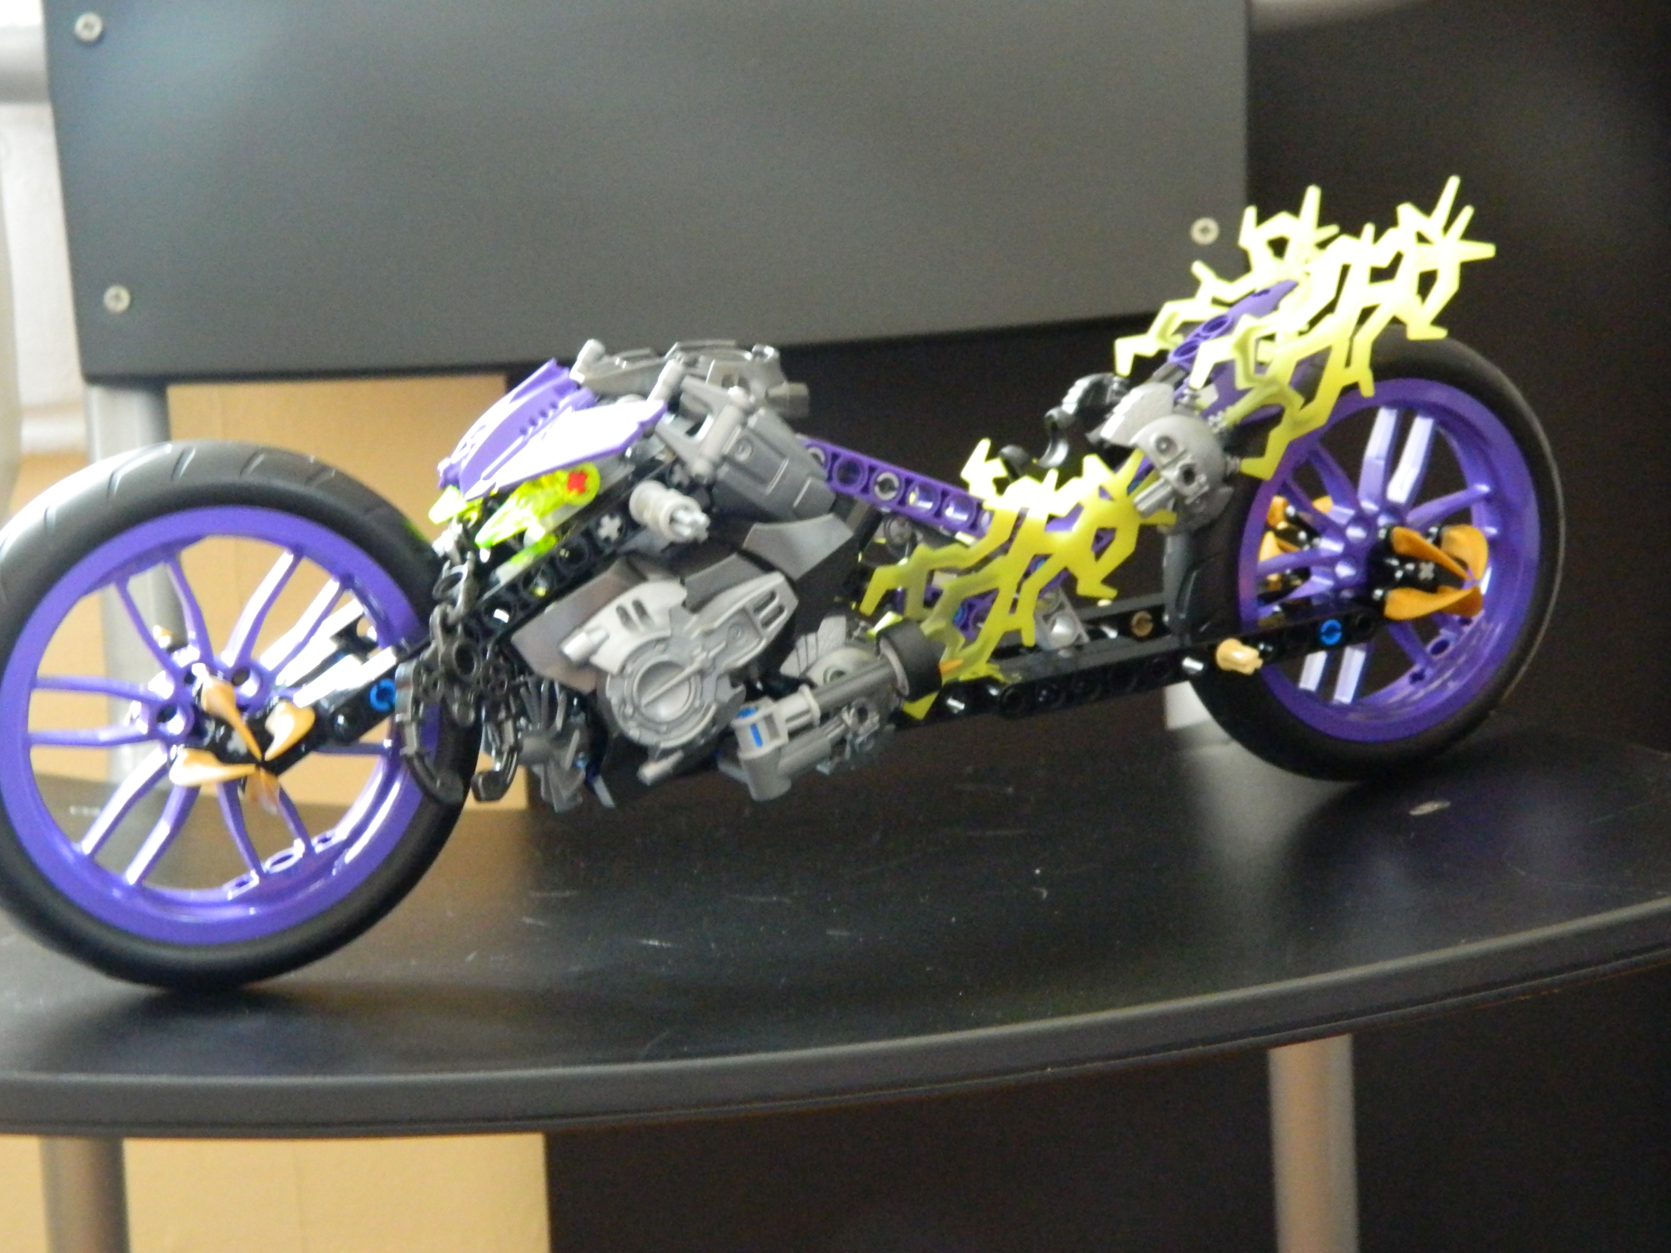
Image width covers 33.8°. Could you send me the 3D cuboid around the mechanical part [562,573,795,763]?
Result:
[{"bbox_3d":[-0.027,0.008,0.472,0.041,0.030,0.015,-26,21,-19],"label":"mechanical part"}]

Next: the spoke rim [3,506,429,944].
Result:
[{"bbox_3d":[-0.105,0.015,0.465,0.075,0.075,0.018,-8,14,-24],"label":"spoke rim"}]

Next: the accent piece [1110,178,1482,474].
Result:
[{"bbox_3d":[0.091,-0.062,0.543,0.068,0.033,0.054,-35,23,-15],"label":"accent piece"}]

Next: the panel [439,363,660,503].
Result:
[{"bbox_3d":[-0.054,-0.035,0.479,0.038,0.016,0.052,-28,21,-18],"label":"panel"}]

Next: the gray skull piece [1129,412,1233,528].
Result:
[{"bbox_3d":[0.065,-0.029,0.512,0.021,0.022,0.018,-8,14,-24],"label":"gray skull piece"}]

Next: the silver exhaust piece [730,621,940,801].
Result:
[{"bbox_3d":[0.001,0.015,0.485,0.042,0.022,0.017,-26,21,-19],"label":"silver exhaust piece"}]

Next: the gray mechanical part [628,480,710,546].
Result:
[{"bbox_3d":[-0.028,-0.019,0.462,0.008,0.008,0.019,-8,14,-24],"label":"gray mechanical part"}]

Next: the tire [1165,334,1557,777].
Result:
[{"bbox_3d":[0.109,-0.015,0.564,0.094,0.094,0.020,-8,14,-24],"label":"tire"}]

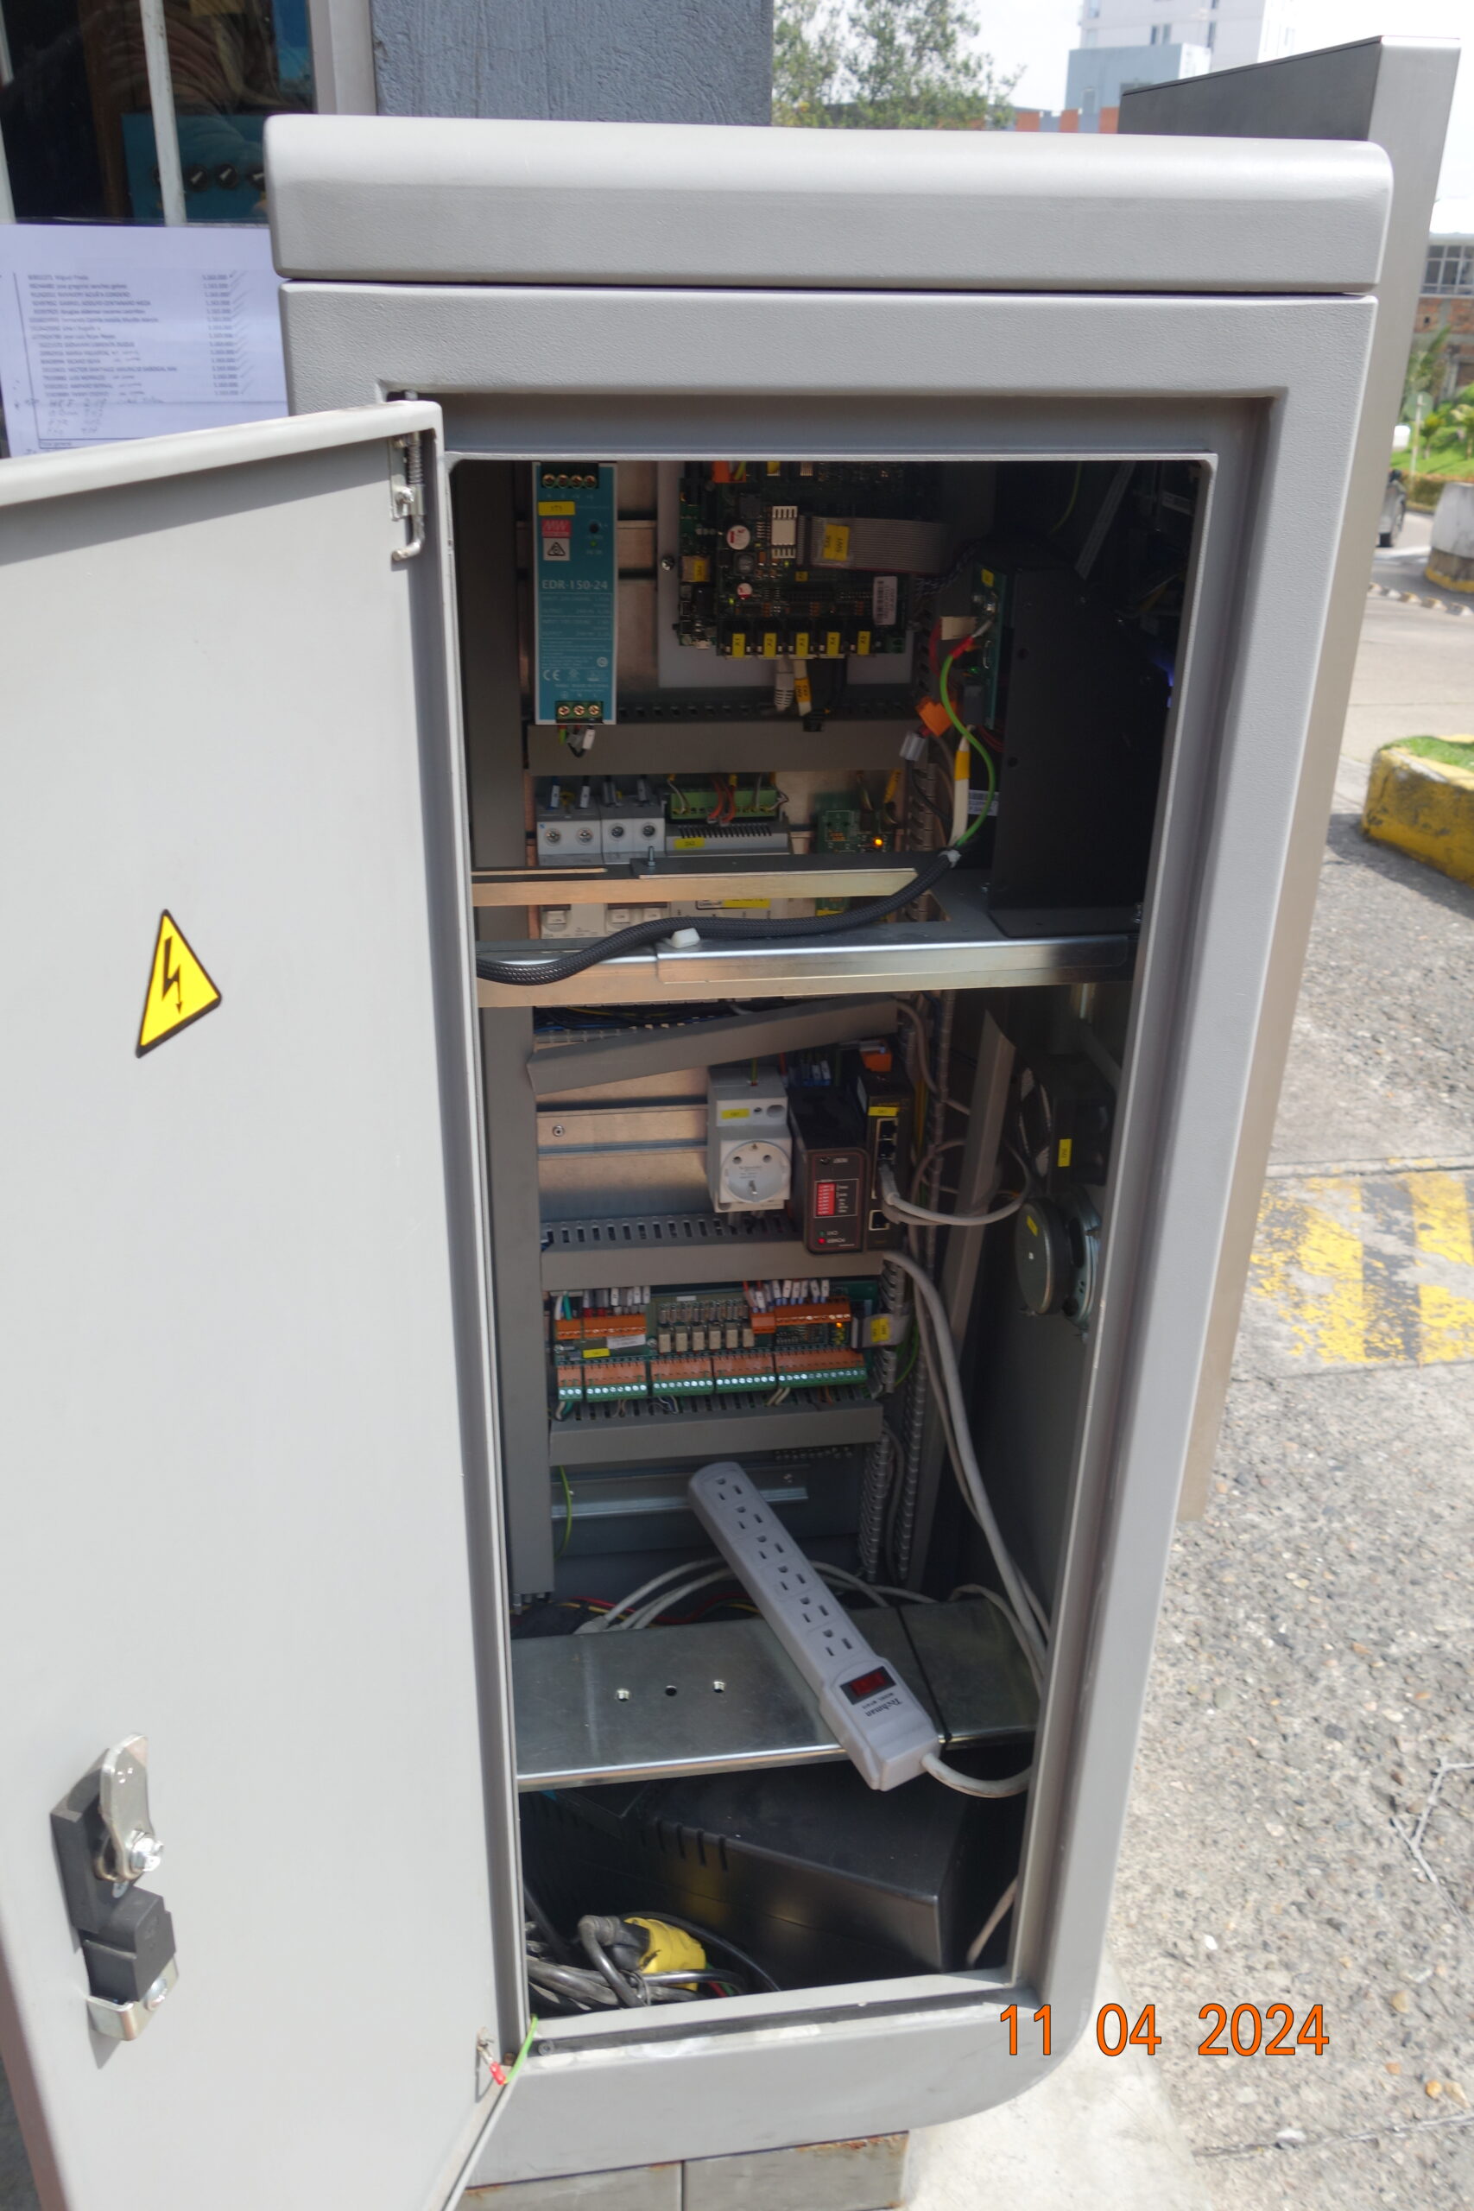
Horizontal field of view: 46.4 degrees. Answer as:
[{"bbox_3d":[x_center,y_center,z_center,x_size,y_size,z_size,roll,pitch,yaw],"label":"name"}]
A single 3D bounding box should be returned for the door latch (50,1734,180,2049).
[{"bbox_3d":[-0.203,0.257,0.573,0.030,0.128,0.027,10,28,17],"label":"door latch"}]

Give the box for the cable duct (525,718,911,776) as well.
[{"bbox_3d":[-0.011,-0.210,0.974,0.213,0.027,0.060,-2,27,-7],"label":"cable duct"}]

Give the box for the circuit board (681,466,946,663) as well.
[{"bbox_3d":[0.033,-0.303,0.924,0.132,0.120,0.050,-2,27,-7],"label":"circuit board"}]

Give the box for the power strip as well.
[{"bbox_3d":[0.042,0.325,1.105,0.047,0.026,0.249,-15,40,-25],"label":"power strip"}]

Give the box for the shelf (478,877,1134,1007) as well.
[{"bbox_3d":[0.017,-0.094,0.875,0.358,0.026,0.146,-2,27,-7],"label":"shelf"}]

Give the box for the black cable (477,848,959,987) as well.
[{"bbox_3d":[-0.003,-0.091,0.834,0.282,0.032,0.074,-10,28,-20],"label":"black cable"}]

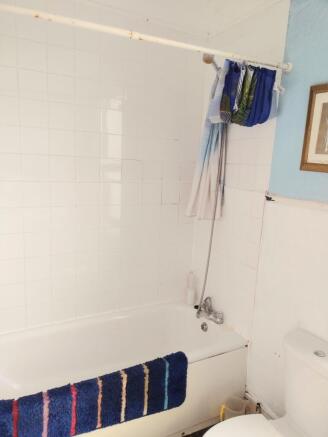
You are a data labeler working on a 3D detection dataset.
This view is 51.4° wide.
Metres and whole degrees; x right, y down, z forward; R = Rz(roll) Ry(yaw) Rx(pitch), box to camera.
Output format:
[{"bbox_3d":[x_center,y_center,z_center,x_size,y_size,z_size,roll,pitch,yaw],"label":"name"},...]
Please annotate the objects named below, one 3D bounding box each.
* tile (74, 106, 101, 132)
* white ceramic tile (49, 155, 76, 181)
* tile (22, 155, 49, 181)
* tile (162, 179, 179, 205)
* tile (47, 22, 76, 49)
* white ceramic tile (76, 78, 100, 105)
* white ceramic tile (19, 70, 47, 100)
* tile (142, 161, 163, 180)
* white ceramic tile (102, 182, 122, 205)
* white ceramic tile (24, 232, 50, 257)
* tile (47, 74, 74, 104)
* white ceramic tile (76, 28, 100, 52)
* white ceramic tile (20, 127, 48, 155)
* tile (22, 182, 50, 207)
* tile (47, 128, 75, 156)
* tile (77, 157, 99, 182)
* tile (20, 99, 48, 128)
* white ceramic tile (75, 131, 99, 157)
[{"bbox_3d":[-0.465,-0.606,2.071,0.150,0.150,0.010,-3,11,-29],"label":"tile"},{"bbox_3d":[-0.606,-0.298,2.037,0.149,0.149,0.010,-3,11,-29],"label":"white ceramic tile"},{"bbox_3d":[-0.738,-0.291,1.963,0.149,0.149,0.010,-3,11,-29],"label":"tile"},{"bbox_3d":[0.046,-0.185,2.443,0.150,0.150,0.010,-3,11,-29],"label":"tile"},{"bbox_3d":[-0.579,-1.039,1.923,0.150,0.150,0.010,-3,11,-29],"label":"tile"},{"bbox_3d":[-0.455,-0.753,2.041,0.150,0.150,0.010,-3,12,-29],"label":"white ceramic tile"},{"bbox_3d":[-0.719,-0.737,1.885,0.149,0.149,0.010,-3,11,-29],"label":"white ceramic tile"},{"bbox_3d":[-0.080,-0.328,2.344,0.150,0.150,0.010,-3,11,-29],"label":"tile"},{"bbox_3d":[-0.349,-0.164,2.209,0.149,0.149,0.010,-3,11,-29],"label":"white ceramic tile"},{"bbox_3d":[-0.762,0.158,2.057,0.150,0.150,0.010,-3,12,-29],"label":"white ceramic tile"},{"bbox_3d":[-0.587,-0.744,1.959,0.149,0.149,0.010,-3,11,-29],"label":"tile"},{"bbox_3d":[-0.441,-1.052,1.986,0.150,0.150,0.010,-3,12,-29],"label":"white ceramic tile"},{"bbox_3d":[-0.731,-0.440,1.937,0.149,0.149,0.010,-3,11,-29],"label":"white ceramic tile"},{"bbox_3d":[-0.744,-0.142,1.989,0.149,0.149,0.010,-3,11,-29],"label":"tile"},{"bbox_3d":[-0.600,-0.447,2.011,0.149,0.149,0.010,-3,11,-29],"label":"tile"},{"bbox_3d":[-0.476,-0.308,2.122,0.150,0.150,0.010,-3,11,-29],"label":"tile"},{"bbox_3d":[-0.727,-0.589,1.920,0.150,0.150,0.010,-3,12,-29],"label":"tile"},{"bbox_3d":[-0.471,-0.455,2.097,0.150,0.150,0.010,-3,11,-29],"label":"white ceramic tile"}]

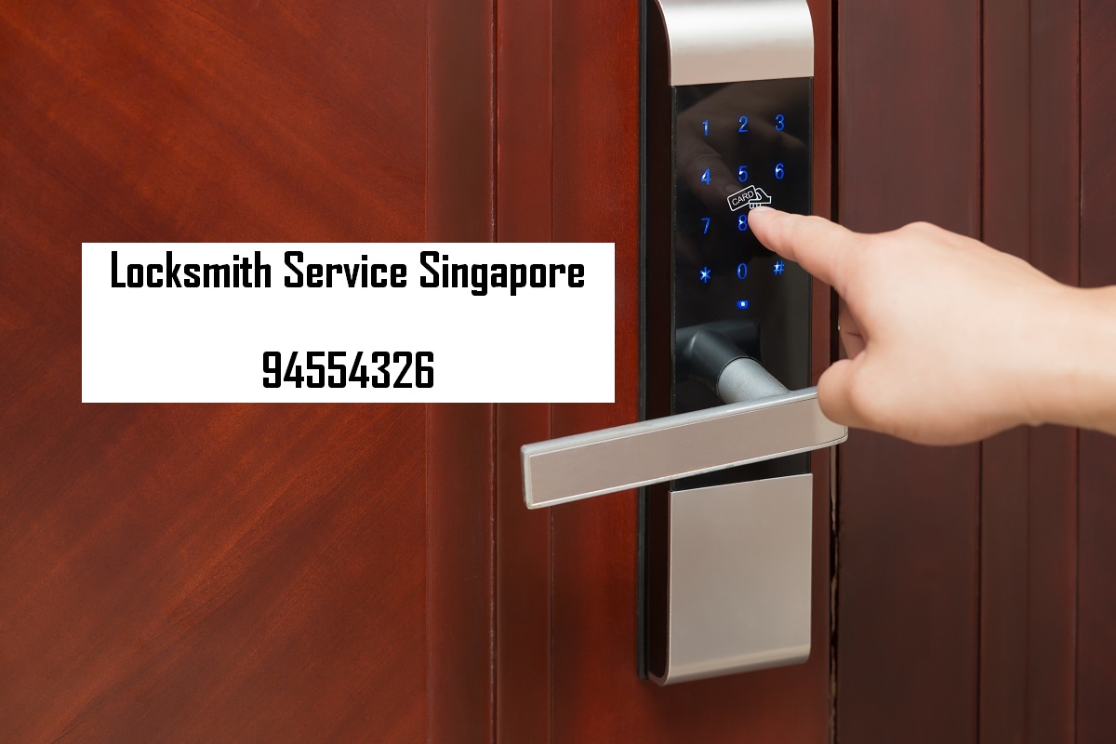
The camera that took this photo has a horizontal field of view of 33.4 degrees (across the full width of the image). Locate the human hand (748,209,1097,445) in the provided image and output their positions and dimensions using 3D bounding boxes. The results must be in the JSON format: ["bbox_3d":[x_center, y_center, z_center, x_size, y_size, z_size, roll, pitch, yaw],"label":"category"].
[{"bbox_3d":[0.149,-0.019,0.745,0.085,0.085,0.172,-11,21,-42],"label":"human hand"}]

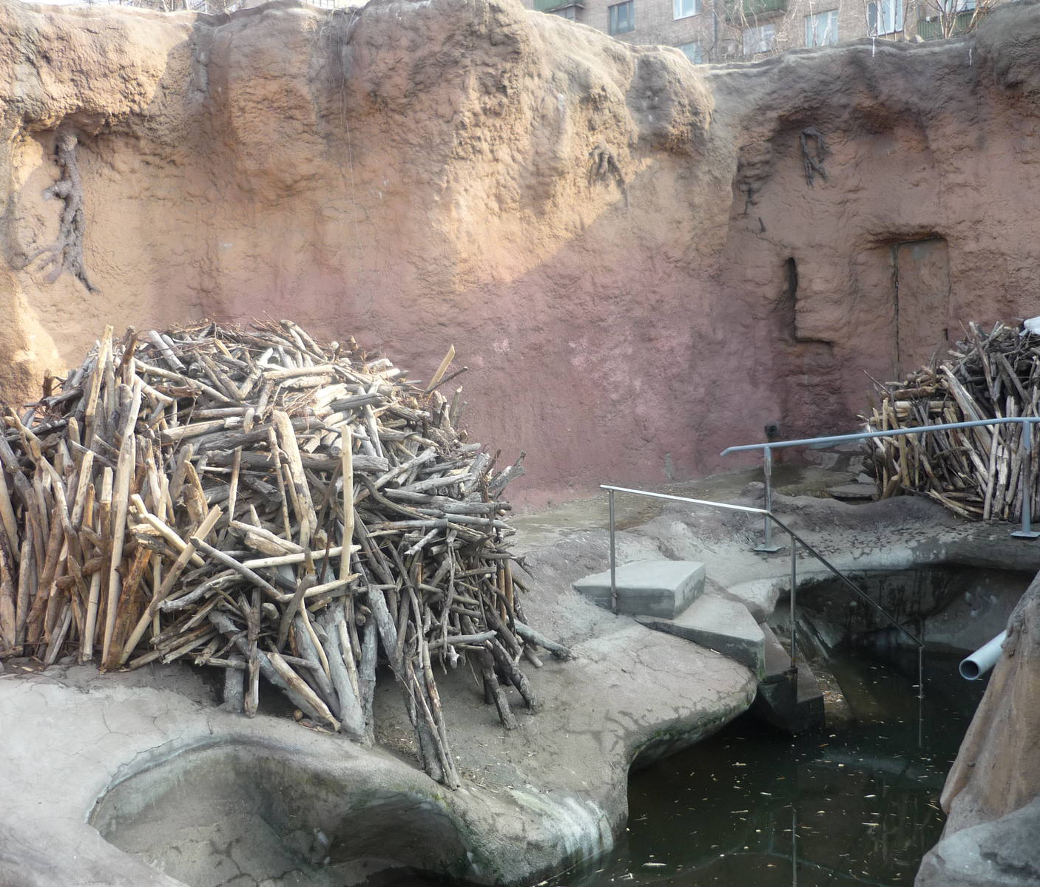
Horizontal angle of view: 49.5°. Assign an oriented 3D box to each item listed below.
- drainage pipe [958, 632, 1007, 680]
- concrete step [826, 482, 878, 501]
[{"bbox_3d":[2.604,1.155,6.206,0.110,0.110,0.650,4,11,42],"label":"drainage pipe"},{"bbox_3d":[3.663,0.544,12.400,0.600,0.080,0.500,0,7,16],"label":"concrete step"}]

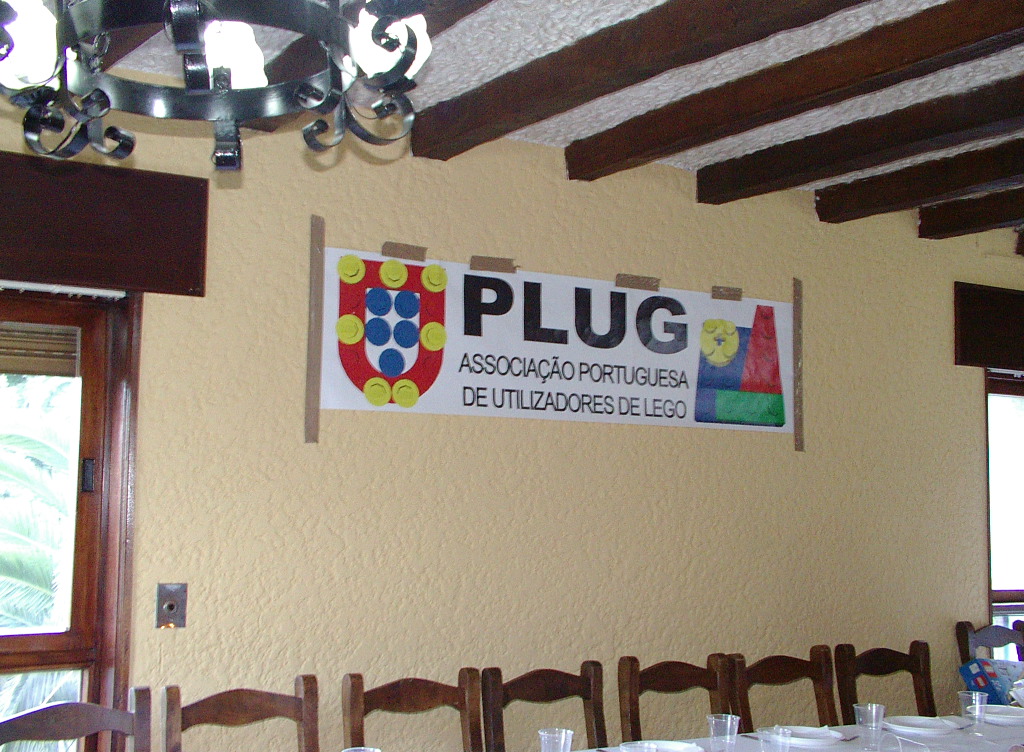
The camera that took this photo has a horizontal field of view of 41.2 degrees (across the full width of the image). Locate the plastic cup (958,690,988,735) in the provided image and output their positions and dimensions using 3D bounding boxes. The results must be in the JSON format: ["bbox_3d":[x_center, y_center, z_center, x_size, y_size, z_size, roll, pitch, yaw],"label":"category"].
[{"bbox_3d":[1.327,0.968,3.906,0.086,0.120,0.086,1,-5,0],"label":"plastic cup"}]

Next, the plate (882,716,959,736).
[{"bbox_3d":[1.181,1.017,3.936,0.216,0.024,0.216,1,-5,0],"label":"plate"}]

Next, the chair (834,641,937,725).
[{"bbox_3d":[1.424,1.395,4.672,0.430,0.905,0.450,4,-6,-29],"label":"chair"}]

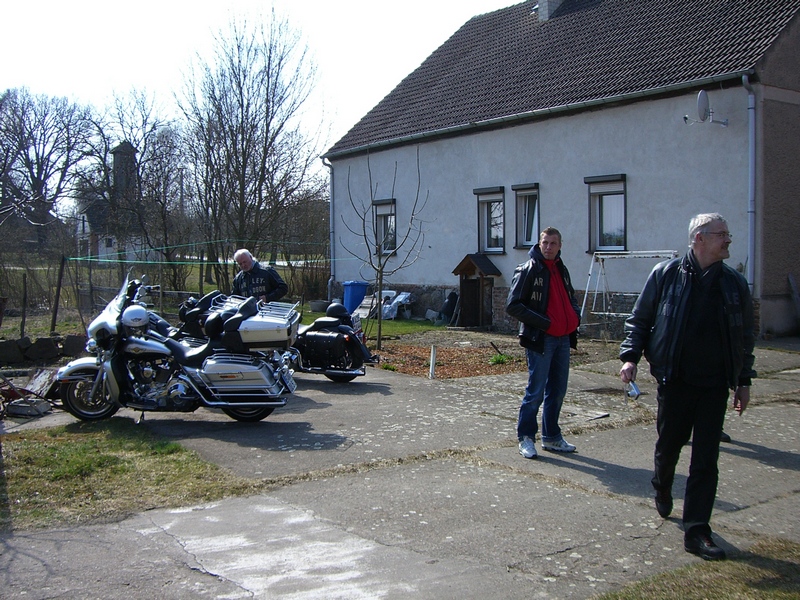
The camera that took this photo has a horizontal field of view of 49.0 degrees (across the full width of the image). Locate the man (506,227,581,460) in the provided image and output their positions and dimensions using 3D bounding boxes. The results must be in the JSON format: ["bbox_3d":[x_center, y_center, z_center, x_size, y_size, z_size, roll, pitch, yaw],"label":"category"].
[{"bbox_3d":[1.163,0.323,7.141,0.530,1.830,0.420,-1,3,-25],"label":"man"}]

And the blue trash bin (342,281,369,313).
[{"bbox_3d":[-1.216,-0.002,24.023,0.580,1.000,0.500,-2,3,-35],"label":"blue trash bin"}]

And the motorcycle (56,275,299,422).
[{"bbox_3d":[-2.172,0.460,8.678,2.450,1.420,0.920,0,3,7],"label":"motorcycle"}]

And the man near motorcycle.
[{"bbox_3d":[-1.668,0.234,10.520,0.620,1.710,0.450,1,3,18],"label":"man near motorcycle"}]

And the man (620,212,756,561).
[{"bbox_3d":[1.590,0.422,4.863,0.680,1.830,0.580,0,3,-3],"label":"man"}]

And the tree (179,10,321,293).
[{"bbox_3d":[-5.411,-5.098,31.807,5.000,9.700,5.000,0,3,0],"label":"tree"}]

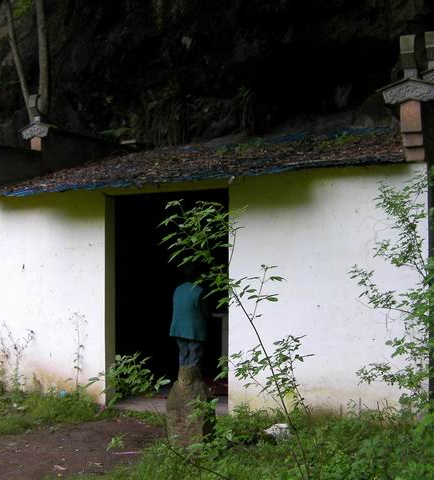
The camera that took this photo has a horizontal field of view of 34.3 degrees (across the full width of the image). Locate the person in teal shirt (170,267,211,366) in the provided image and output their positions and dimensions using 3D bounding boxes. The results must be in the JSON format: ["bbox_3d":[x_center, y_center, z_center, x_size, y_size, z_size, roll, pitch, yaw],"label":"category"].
[{"bbox_3d":[-0.310,1.030,8.100,0.470,1.500,0.400,-2,-2,32],"label":"person in teal shirt"}]

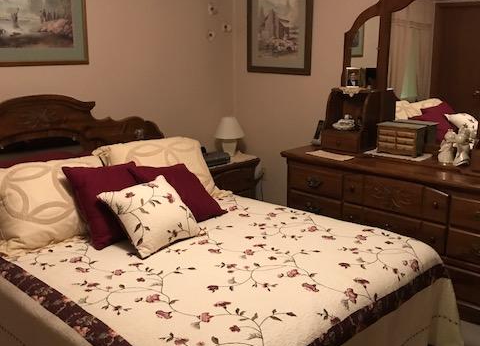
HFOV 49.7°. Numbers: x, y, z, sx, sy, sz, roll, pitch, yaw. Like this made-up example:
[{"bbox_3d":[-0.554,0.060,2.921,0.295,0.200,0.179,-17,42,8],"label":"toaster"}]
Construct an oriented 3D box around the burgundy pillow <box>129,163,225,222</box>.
[{"bbox_3d":[-0.355,0.100,2.971,0.440,0.150,0.440,-5,44,-49],"label":"burgundy pillow"}]

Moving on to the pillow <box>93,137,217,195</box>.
[{"bbox_3d":[-0.533,0.007,3.289,0.740,0.190,0.500,-9,56,-33],"label":"pillow"}]

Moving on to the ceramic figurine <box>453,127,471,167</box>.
[{"bbox_3d":[1.327,-0.167,3.078,0.090,0.213,0.085,6,15,25],"label":"ceramic figurine"}]

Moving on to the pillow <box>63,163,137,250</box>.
[{"bbox_3d":[-0.644,0.154,2.749,0.150,0.460,0.460,-41,-20,33],"label":"pillow"}]

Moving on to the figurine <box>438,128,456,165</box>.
[{"bbox_3d":[1.252,-0.169,3.110,0.085,0.205,0.090,-9,16,-29],"label":"figurine"}]

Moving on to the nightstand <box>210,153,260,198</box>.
[{"bbox_3d":[-0.159,0.194,4.179,0.390,0.590,0.590,12,19,41],"label":"nightstand"}]

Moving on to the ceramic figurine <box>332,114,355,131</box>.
[{"bbox_3d":[0.721,-0.359,3.580,0.150,0.095,0.100,12,19,41],"label":"ceramic figurine"}]

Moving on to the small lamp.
[{"bbox_3d":[-0.080,-0.295,4.239,0.245,0.315,0.245,-1,14,0],"label":"small lamp"}]

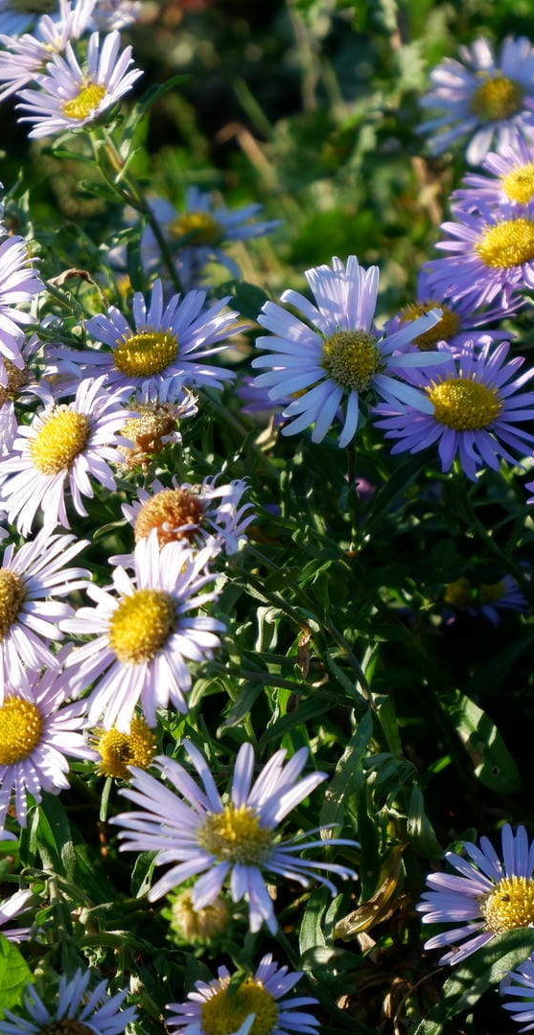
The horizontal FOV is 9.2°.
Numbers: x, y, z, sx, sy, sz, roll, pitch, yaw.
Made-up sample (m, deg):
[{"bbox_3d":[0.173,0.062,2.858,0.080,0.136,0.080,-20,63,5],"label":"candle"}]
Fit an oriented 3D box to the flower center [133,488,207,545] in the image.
[{"bbox_3d":[-0.020,0.000,0.680,0.014,0.007,0.014,18,69,31],"label":"flower center"}]

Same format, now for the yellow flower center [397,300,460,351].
[{"bbox_3d":[0.038,-0.045,0.787,0.015,0.007,0.015,-13,45,4],"label":"yellow flower center"}]

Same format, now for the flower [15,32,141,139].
[{"bbox_3d":[-0.045,-0.103,0.790,0.033,0.014,0.033,-35,35,-7],"label":"flower"}]

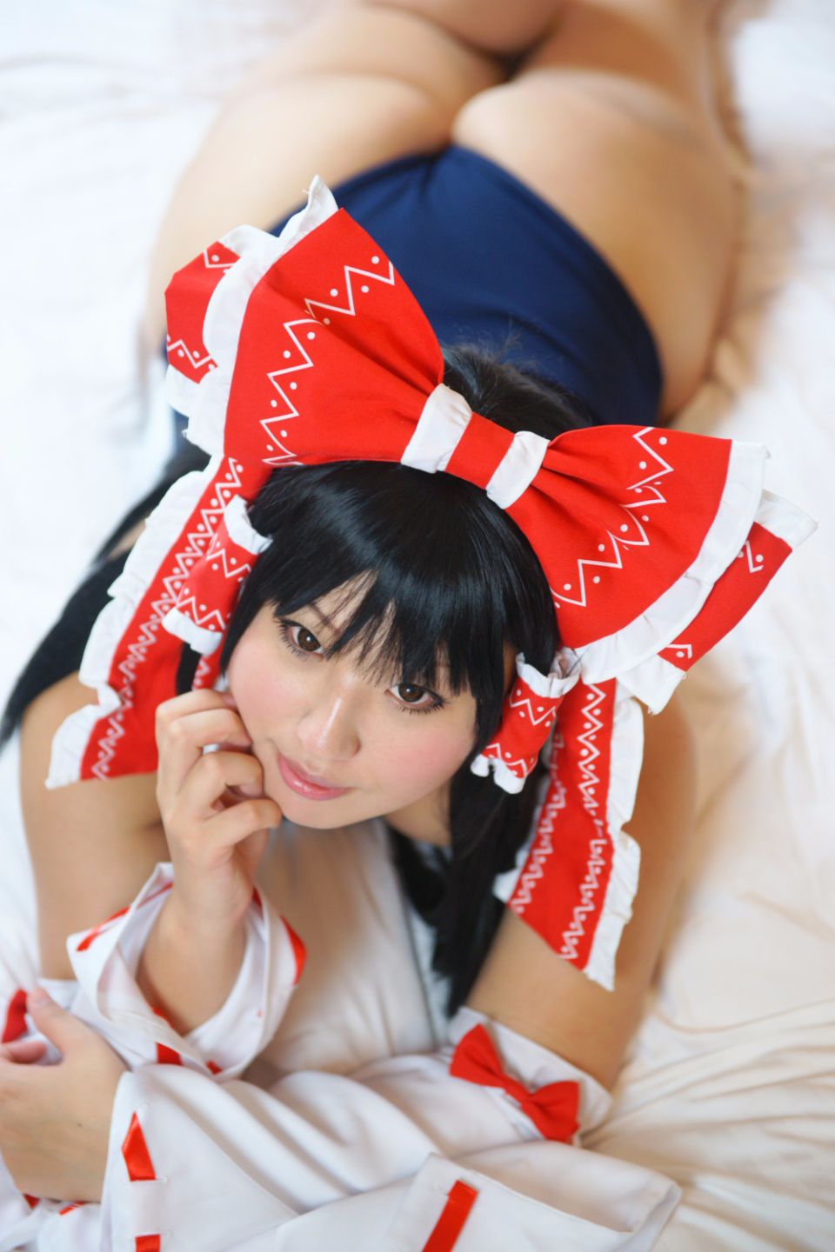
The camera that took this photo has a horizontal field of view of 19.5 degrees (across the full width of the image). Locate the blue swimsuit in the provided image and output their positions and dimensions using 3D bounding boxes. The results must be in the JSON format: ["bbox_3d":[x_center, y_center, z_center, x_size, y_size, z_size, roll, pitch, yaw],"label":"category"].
[{"bbox_3d":[0.008,-0.135,1.597,0.340,0.230,0.520,5,33,6],"label":"blue swimsuit"}]

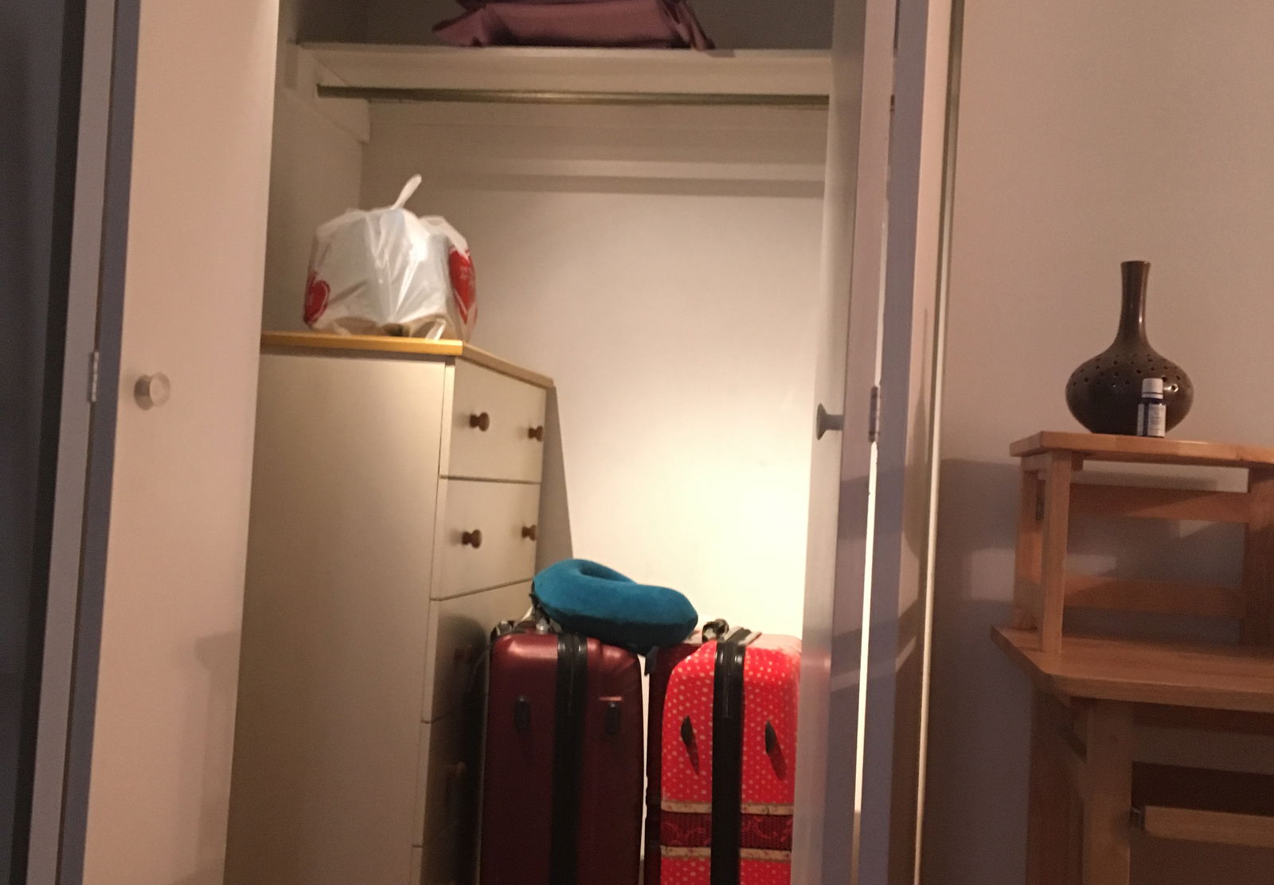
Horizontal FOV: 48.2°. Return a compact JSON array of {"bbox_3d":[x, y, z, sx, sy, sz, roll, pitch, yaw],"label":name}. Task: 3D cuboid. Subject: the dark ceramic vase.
[{"bbox_3d":[0.603,-0.111,1.737,0.151,0.222,0.151,3,-2,8],"label":"dark ceramic vase"}]

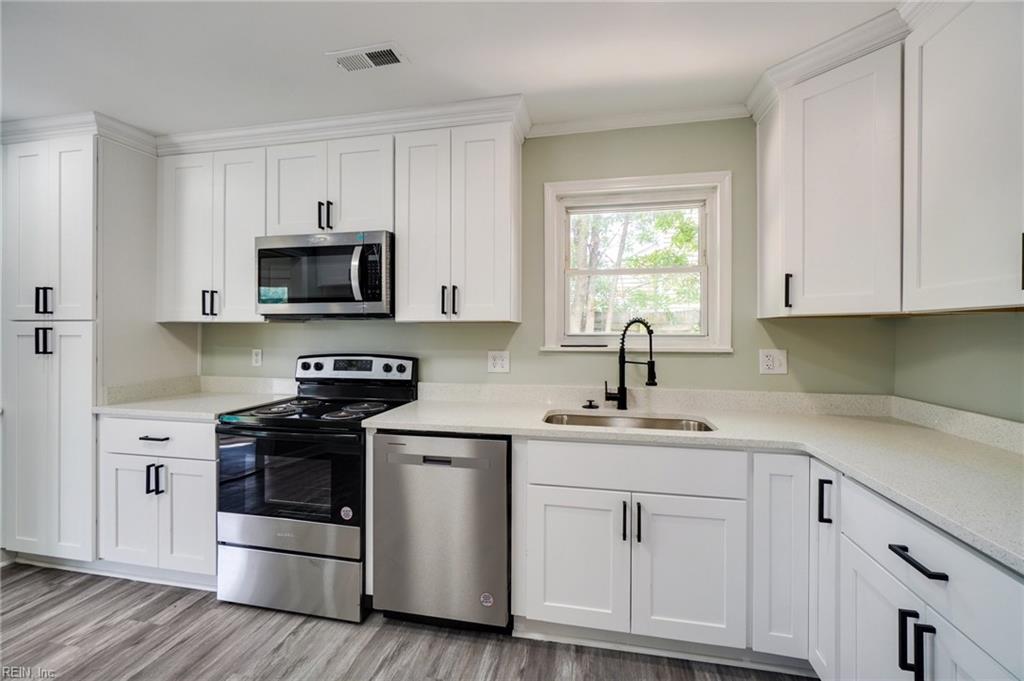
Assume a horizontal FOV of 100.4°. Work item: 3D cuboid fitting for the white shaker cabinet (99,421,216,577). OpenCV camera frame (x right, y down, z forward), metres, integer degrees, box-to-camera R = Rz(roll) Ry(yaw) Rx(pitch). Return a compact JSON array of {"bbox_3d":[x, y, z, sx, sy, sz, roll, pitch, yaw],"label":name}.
[{"bbox_3d":[-1.725,0.773,2.447,0.731,0.750,0.621,0,1,12],"label":"white shaker cabinet"}]

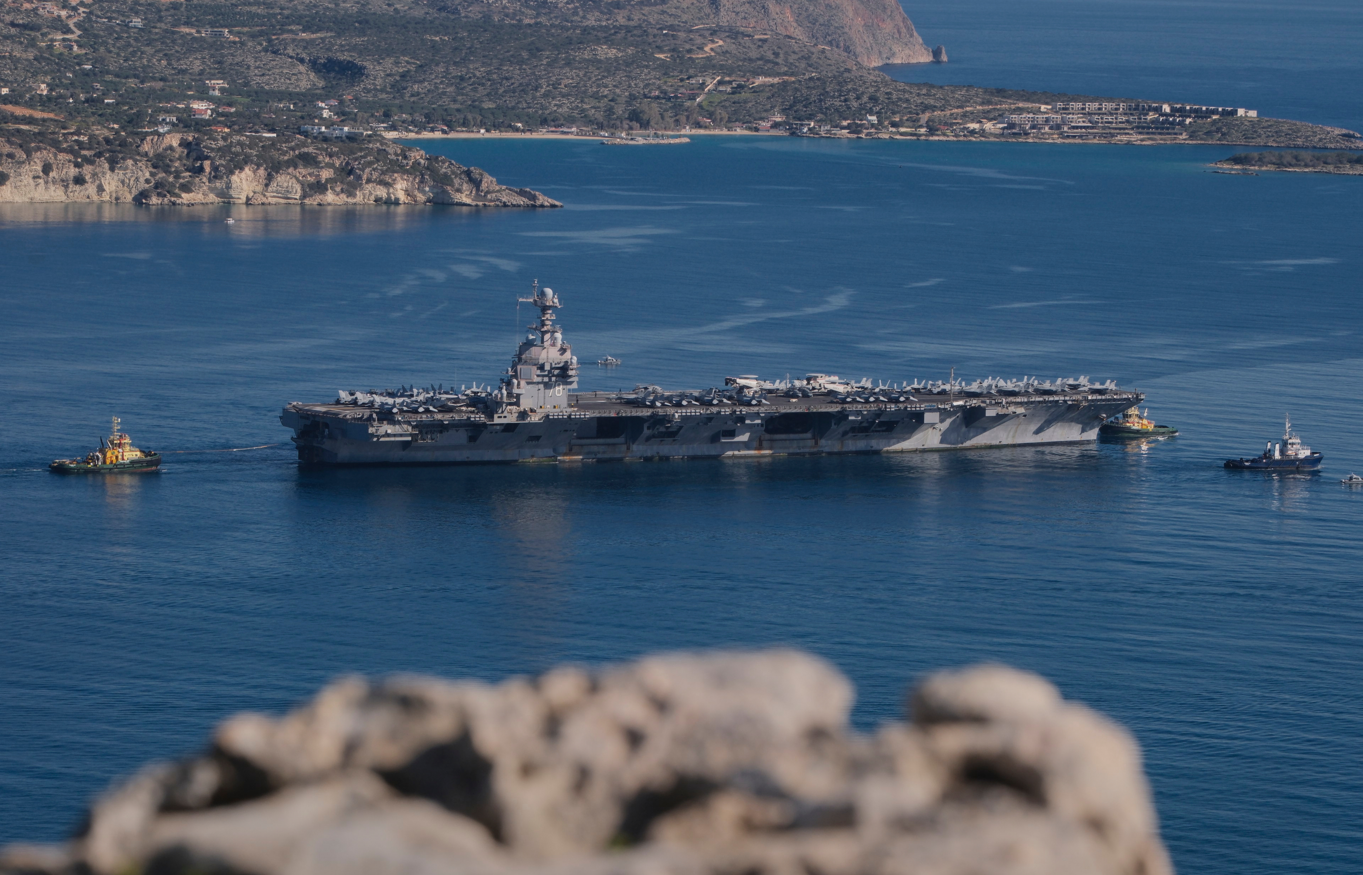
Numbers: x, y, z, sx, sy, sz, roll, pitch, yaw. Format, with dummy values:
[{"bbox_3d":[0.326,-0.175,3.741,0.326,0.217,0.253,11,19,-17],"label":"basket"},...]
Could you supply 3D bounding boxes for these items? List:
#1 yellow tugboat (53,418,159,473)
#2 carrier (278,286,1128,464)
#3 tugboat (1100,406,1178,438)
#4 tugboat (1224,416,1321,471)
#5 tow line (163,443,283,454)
[{"bbox_3d":[-194.718,2.297,1828.539,35.500,17.700,11.500,-1,6,-22],"label":"yellow tugboat"},{"bbox_3d":[18.536,-27.060,1948.470,335.000,64.500,78.000,-1,6,-29],"label":"carrier"},{"bbox_3d":[171.260,-8.760,2037.460,31.700,15.300,10.500,-1,6,-28],"label":"tugboat"},{"bbox_3d":[212.517,1.982,1934.022,35.500,19.000,10.500,-1,6,-20],"label":"tugboat"},{"bbox_3d":[-155.430,3.264,1855.654,46.000,3.300,0.400,-1,6,-24],"label":"tow line"}]

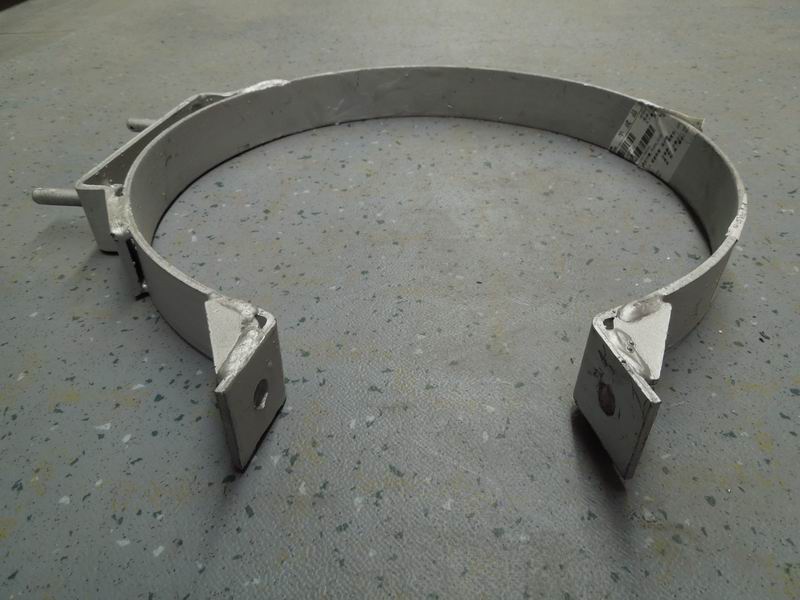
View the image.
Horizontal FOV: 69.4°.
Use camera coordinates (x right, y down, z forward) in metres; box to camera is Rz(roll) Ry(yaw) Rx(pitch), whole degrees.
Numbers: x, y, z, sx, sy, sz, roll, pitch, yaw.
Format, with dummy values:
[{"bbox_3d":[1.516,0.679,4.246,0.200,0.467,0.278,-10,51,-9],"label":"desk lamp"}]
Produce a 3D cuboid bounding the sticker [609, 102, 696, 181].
[{"bbox_3d":[0.207,-0.129,0.476,0.006,0.049,0.090,-12,39,-15],"label":"sticker"}]

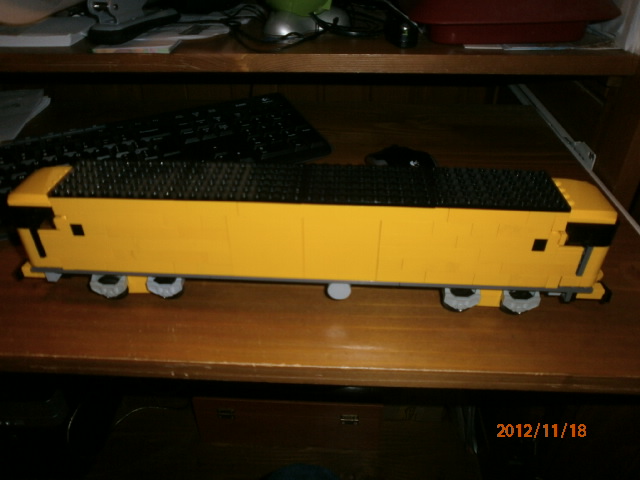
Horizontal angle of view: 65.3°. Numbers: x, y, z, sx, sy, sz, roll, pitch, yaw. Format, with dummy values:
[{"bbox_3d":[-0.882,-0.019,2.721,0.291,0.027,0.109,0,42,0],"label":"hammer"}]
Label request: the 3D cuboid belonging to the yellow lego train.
[{"bbox_3d":[-0.008,-0.003,0.348,0.416,0.091,0.051,2,36,3],"label":"yellow lego train"}]

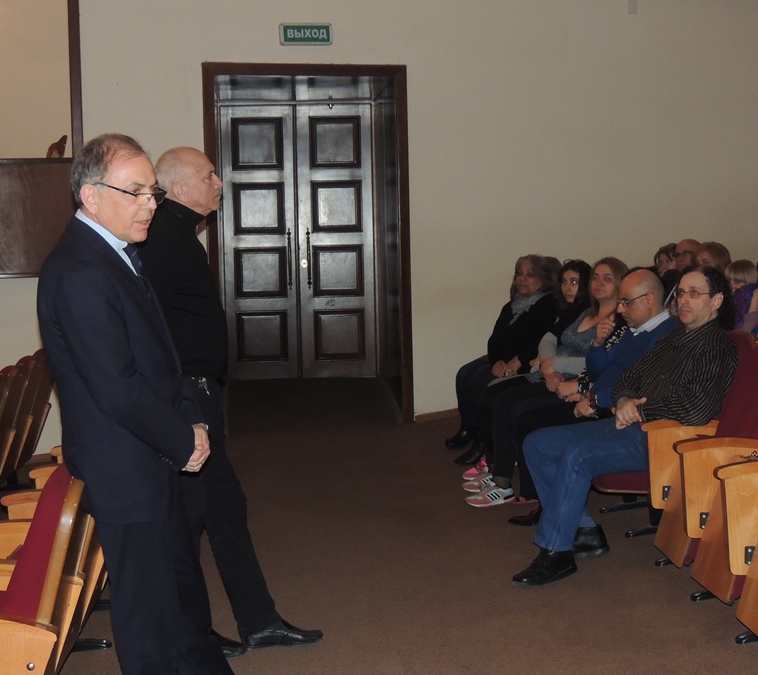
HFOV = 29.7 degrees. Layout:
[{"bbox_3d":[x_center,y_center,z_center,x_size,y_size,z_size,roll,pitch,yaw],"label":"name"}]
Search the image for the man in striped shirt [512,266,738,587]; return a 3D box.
[{"bbox_3d":[1.010,0.343,5.820,0.930,1.230,0.580,-3,6,-24],"label":"man in striped shirt"}]

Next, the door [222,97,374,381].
[{"bbox_3d":[-0.663,-0.794,11.700,1.240,2.240,0.080,-1,5,-4],"label":"door"}]

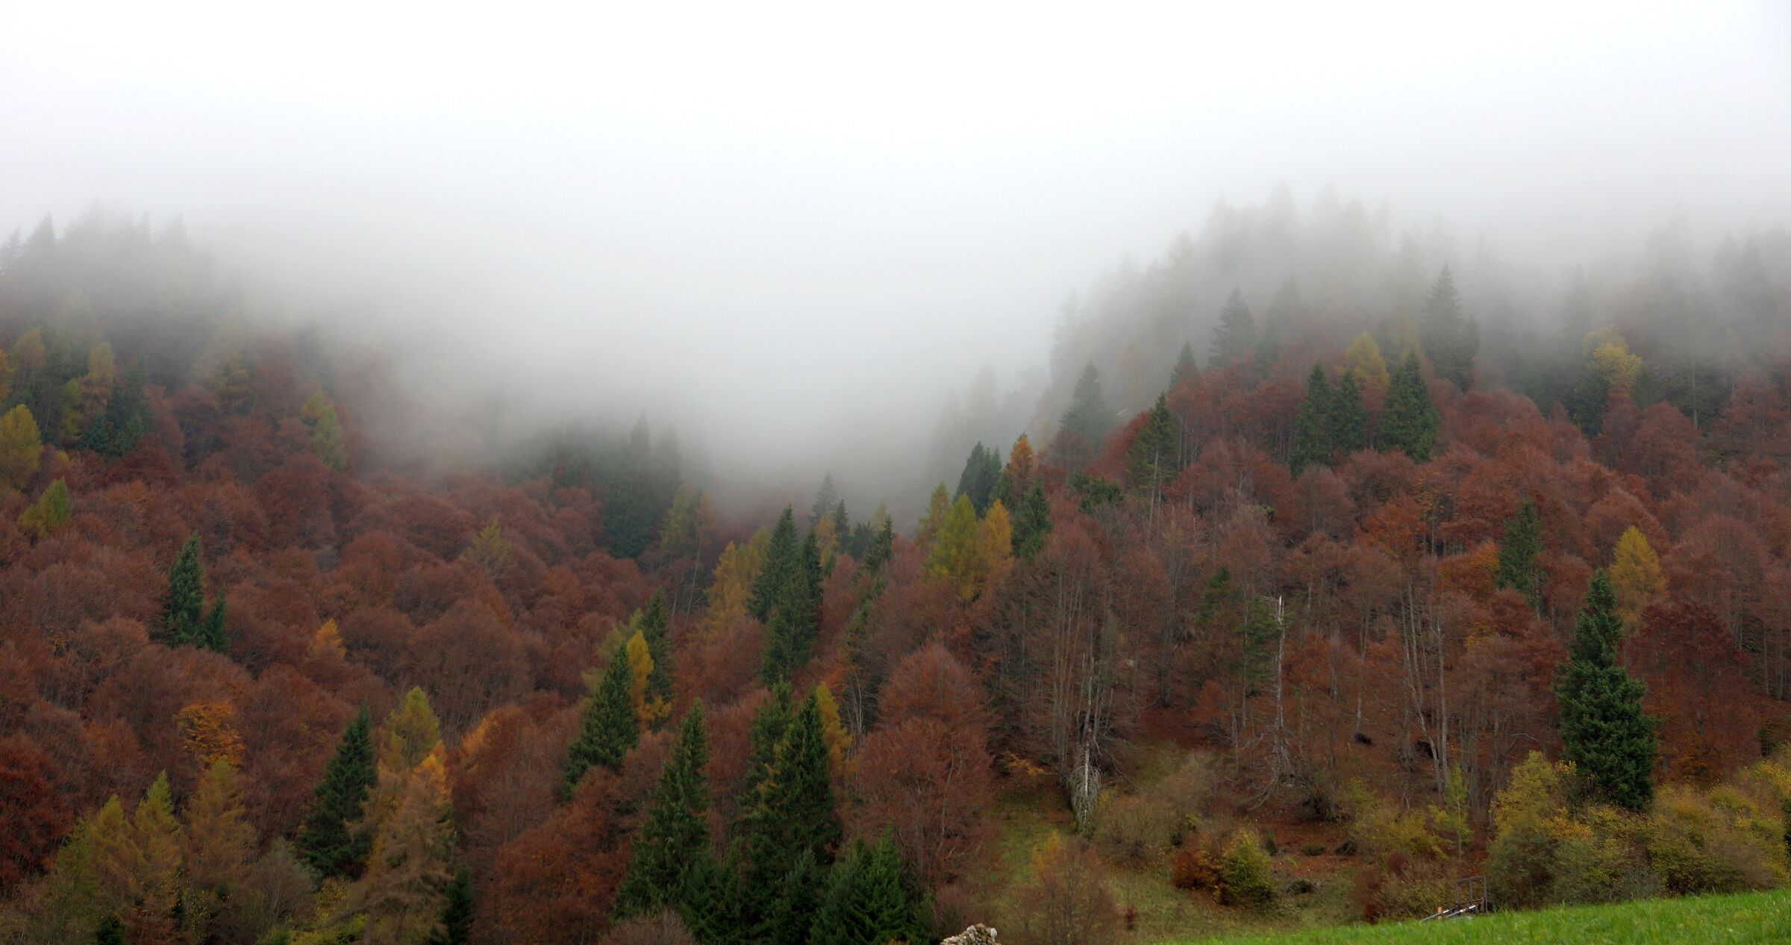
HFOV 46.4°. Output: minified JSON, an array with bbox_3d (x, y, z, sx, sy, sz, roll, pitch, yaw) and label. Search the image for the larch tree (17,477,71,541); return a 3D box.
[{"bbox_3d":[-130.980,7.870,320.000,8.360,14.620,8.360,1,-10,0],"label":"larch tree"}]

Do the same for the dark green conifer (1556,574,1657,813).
[{"bbox_3d":[42.110,13.700,123.890,6.100,16.000,6.100,0,-8,0],"label":"dark green conifer"}]

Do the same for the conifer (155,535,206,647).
[{"bbox_3d":[-70.090,13.670,205.000,5.350,15.510,5.350,2,-7,-19],"label":"conifer"}]

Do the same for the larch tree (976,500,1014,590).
[{"bbox_3d":[11.250,10.230,235.000,4.720,14.200,4.720,0,-7,3],"label":"larch tree"}]

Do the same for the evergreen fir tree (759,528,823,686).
[{"bbox_3d":[-9.730,13.200,195.000,6.140,15.930,6.140,0,-7,-3],"label":"evergreen fir tree"}]

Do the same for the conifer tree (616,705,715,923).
[{"bbox_3d":[-14.230,21.820,130.000,6.270,15.220,6.270,1,-7,-6],"label":"conifer tree"}]

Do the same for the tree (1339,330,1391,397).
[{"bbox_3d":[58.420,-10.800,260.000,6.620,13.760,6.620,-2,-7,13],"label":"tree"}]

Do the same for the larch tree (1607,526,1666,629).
[{"bbox_3d":[78.330,12.900,220.000,6.190,14.670,6.190,1,-10,0],"label":"larch tree"}]

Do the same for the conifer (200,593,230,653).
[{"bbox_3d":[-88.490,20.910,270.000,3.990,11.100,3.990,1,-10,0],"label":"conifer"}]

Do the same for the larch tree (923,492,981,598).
[{"bbox_3d":[5.530,8.940,199.030,5.600,14.000,5.600,0,-8,0],"label":"larch tree"}]

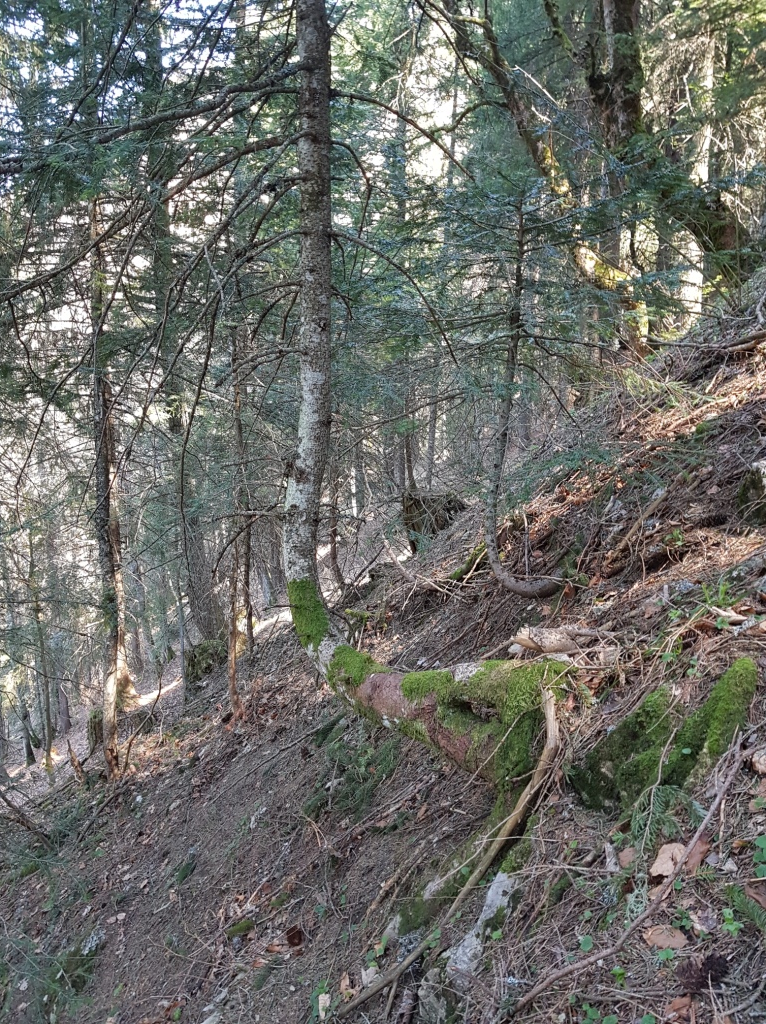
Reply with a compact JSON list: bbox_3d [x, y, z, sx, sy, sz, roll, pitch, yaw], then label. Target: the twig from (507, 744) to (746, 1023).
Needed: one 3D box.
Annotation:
[{"bbox_3d":[0.612,0.834,1.773,0.888,0.062,0.172,-39,3,-19],"label":"twig"}]

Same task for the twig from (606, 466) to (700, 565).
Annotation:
[{"bbox_3d":[1.326,-0.002,3.816,0.879,0.073,0.073,-38,3,-32],"label":"twig"}]

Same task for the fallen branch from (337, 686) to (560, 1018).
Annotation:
[{"bbox_3d":[0.263,0.994,2.237,0.160,1.102,0.122,42,-20,-7],"label":"fallen branch"}]

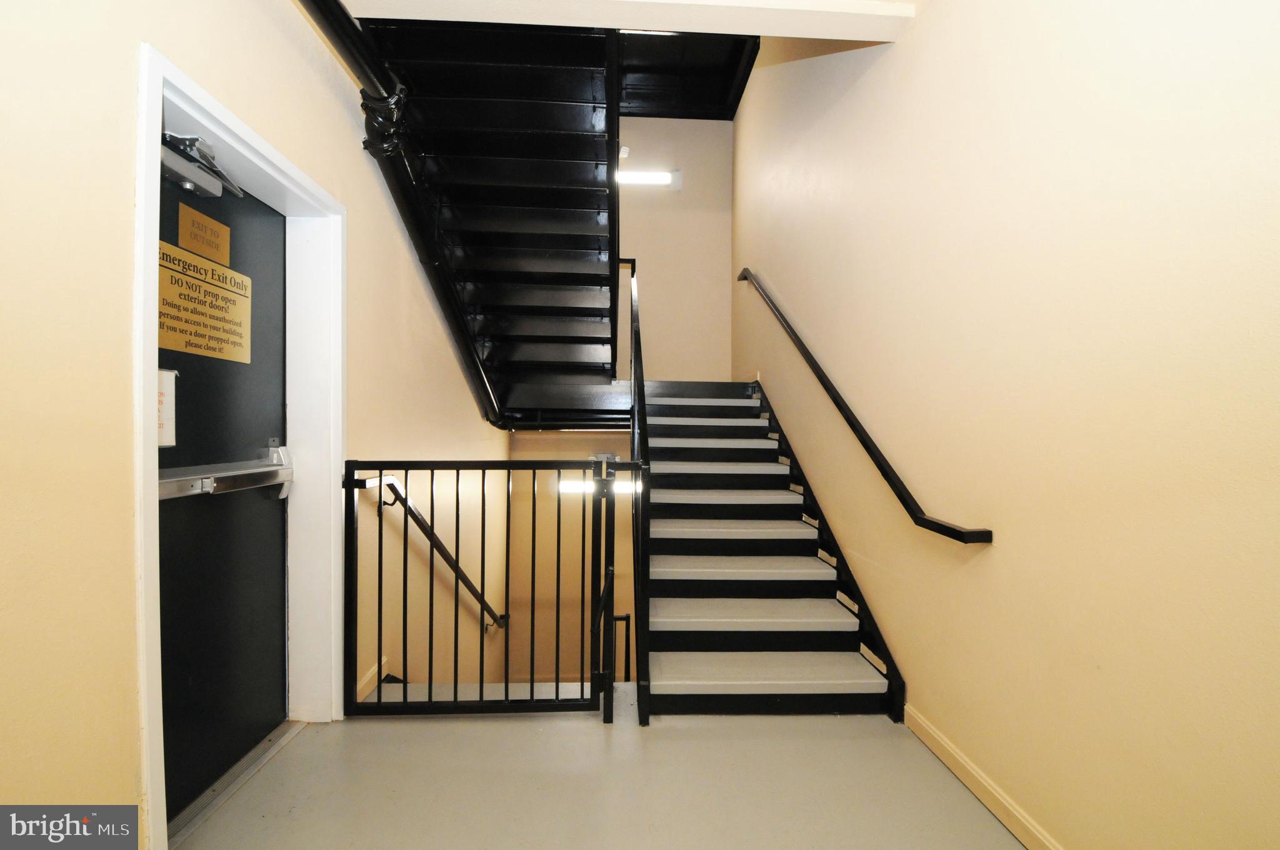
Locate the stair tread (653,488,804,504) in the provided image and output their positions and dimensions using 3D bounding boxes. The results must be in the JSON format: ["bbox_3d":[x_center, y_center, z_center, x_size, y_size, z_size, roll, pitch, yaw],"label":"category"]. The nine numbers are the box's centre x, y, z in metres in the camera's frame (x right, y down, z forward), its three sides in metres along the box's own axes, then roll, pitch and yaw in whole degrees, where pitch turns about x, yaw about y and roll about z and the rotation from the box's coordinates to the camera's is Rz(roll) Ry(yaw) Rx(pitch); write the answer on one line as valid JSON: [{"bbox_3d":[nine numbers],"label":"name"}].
[{"bbox_3d":[0.523,0.464,3.492,1.017,0.049,0.281,1,1,-2],"label":"stair tread"}]

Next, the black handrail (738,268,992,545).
[{"bbox_3d":[1.079,-0.559,3.573,0.085,0.187,4.121,1,29,-2],"label":"black handrail"}]

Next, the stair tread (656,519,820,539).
[{"bbox_3d":[0.527,0.629,3.215,1.008,0.050,0.287,0,1,-2],"label":"stair tread"}]

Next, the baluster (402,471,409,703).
[{"bbox_3d":[-0.964,0.666,2.195,0.018,0.962,0.018,0,1,-2],"label":"baluster"}]

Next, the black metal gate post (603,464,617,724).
[{"bbox_3d":[-0.133,0.700,2.217,0.038,1.083,0.038,1,1,-2],"label":"black metal gate post"}]

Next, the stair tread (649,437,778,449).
[{"bbox_3d":[0.512,0.138,4.047,1.017,0.049,0.281,1,1,-2],"label":"stair tread"}]

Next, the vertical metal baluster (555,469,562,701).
[{"bbox_3d":[-0.339,0.666,2.212,0.018,0.963,0.018,0,1,-2],"label":"vertical metal baluster"}]

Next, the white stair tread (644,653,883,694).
[{"bbox_3d":[0.546,1.115,2.405,1.008,0.050,0.287,0,1,-2],"label":"white stair tread"}]

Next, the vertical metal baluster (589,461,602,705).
[{"bbox_3d":[-0.183,0.666,2.216,0.036,1.028,0.036,0,1,-2],"label":"vertical metal baluster"}]

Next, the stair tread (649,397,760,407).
[{"bbox_3d":[0.496,-0.182,4.564,1.008,0.050,0.287,0,1,-2],"label":"stair tread"}]

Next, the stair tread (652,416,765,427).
[{"bbox_3d":[0.506,-0.025,4.324,1.017,0.049,0.281,1,1,-2],"label":"stair tread"}]

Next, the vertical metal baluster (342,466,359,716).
[{"bbox_3d":[-1.166,0.657,2.145,0.040,1.021,0.040,1,1,-4],"label":"vertical metal baluster"}]

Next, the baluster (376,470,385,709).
[{"bbox_3d":[-1.050,0.650,2.153,0.016,0.948,0.016,1,1,-4],"label":"baluster"}]

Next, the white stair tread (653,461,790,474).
[{"bbox_3d":[0.515,0.304,3.754,1.008,0.050,0.287,0,1,-2],"label":"white stair tread"}]

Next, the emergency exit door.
[{"bbox_3d":[-1.444,0.184,1.732,0.060,2.038,0.890,0,1,-4],"label":"emergency exit door"}]

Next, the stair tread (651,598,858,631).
[{"bbox_3d":[0.538,0.949,2.660,1.017,0.049,0.281,1,1,-2],"label":"stair tread"}]

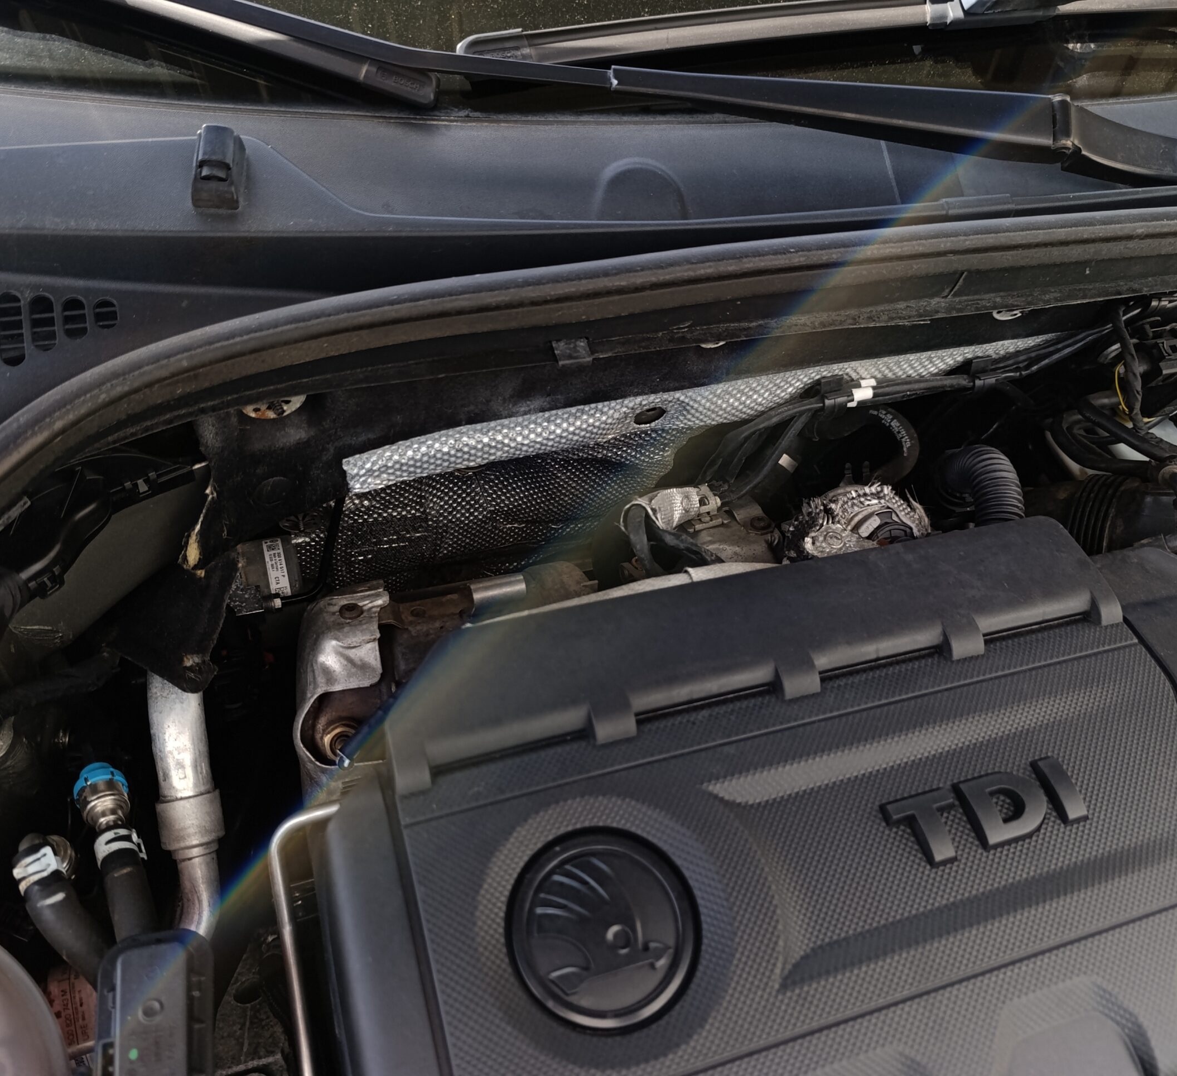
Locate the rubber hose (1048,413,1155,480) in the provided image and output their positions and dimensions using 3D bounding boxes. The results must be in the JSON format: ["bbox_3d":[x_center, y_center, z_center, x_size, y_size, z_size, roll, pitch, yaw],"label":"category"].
[{"bbox_3d":[0.358,-0.062,0.660,0.070,0.032,0.045,-12,44,-13],"label":"rubber hose"}]

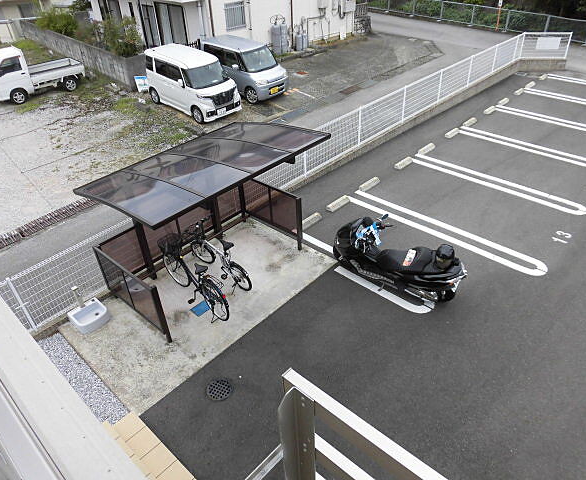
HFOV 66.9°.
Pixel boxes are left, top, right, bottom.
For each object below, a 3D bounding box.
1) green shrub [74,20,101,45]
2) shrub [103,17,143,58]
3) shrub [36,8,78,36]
[{"bbox_3d":[-9.263,-9.353,20.000,1.200,1.100,1.250,27,44,32],"label":"green shrub"},{"bbox_3d":[-6.917,-8.256,18.000,1.500,1.650,1.600,27,44,32],"label":"shrub"},{"bbox_3d":[-11.726,-10.784,22.000,1.800,1.250,1.800,27,44,32],"label":"shrub"}]

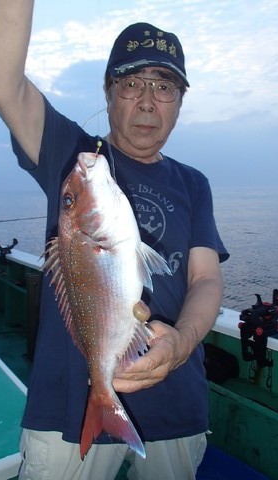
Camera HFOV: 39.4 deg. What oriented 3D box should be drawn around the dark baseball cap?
[{"bbox_3d":[0.017,-0.397,0.850,0.178,0.152,0.262,1,10,-9],"label":"dark baseball cap"}]

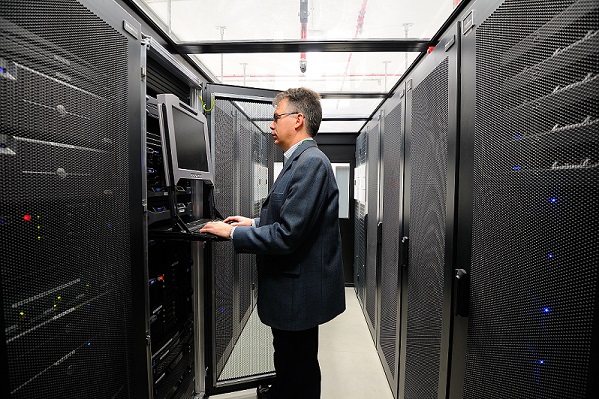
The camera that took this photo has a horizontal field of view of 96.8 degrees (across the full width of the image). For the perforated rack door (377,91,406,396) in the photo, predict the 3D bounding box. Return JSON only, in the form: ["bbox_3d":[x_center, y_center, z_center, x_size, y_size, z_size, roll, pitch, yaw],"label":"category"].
[{"bbox_3d":[0.655,0.294,1.898,0.045,1.973,0.591,0,4,4],"label":"perforated rack door"}]

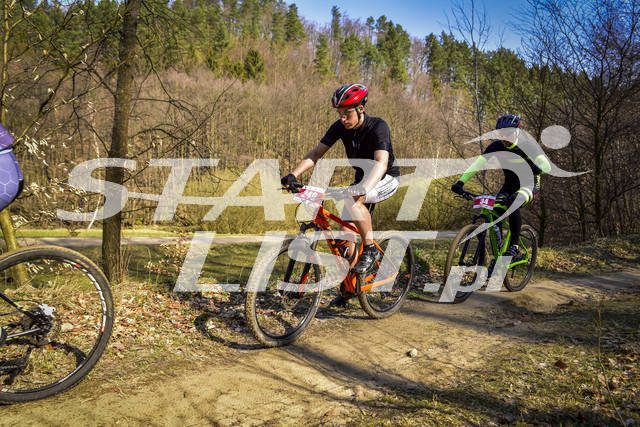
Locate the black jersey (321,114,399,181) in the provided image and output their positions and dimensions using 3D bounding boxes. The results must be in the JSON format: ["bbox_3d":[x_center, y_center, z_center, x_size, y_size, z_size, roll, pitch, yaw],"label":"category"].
[{"bbox_3d":[0.332,-0.475,4.240,0.420,0.560,0.560,-20,16,-42],"label":"black jersey"}]

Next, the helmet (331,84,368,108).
[{"bbox_3d":[0.209,-0.820,3.880,0.215,0.160,0.285,0,16,46],"label":"helmet"}]

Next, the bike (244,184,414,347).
[{"bbox_3d":[0.178,0.360,4.190,1.830,1.080,0.740,-3,7,-44],"label":"bike"}]

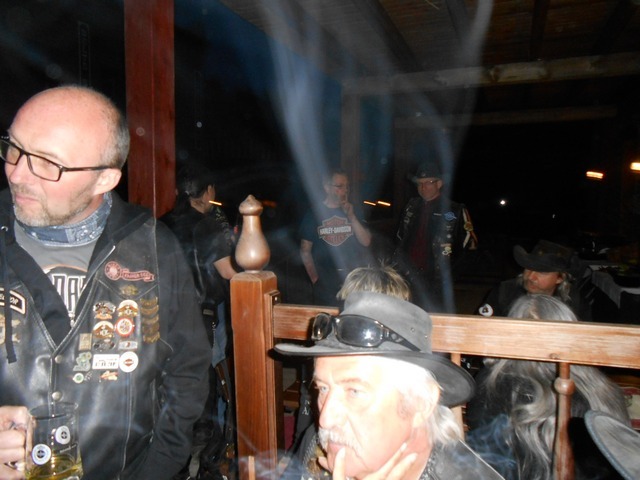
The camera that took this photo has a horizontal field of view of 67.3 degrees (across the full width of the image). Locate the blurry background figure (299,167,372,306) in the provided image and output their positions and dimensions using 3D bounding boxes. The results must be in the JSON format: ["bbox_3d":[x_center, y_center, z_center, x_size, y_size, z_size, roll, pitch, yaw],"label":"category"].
[{"bbox_3d":[0.129,0.360,3.560,0.550,1.760,0.360,-1,4,-5],"label":"blurry background figure"}]

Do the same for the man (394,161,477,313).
[{"bbox_3d":[0.810,0.350,3.380,0.580,1.800,0.380,1,5,30],"label":"man"}]

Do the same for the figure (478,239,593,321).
[{"bbox_3d":[1.100,0.660,2.480,0.640,1.300,0.720,1,4,25],"label":"figure"}]

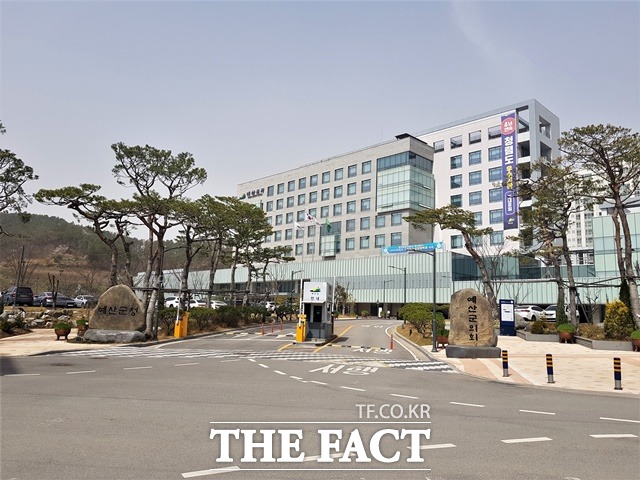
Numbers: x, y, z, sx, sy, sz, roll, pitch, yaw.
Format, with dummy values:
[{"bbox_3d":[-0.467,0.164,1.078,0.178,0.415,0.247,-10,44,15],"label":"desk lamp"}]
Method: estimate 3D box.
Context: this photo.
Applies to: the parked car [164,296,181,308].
[{"bbox_3d":[-19.353,8.283,63.500,4.500,1.620,1.840,-7,-13,44],"label":"parked car"}]

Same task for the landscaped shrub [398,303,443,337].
[{"bbox_3d":[5.547,4.460,26.800,2.350,1.850,2.100,0,-10,12],"label":"landscaped shrub"}]

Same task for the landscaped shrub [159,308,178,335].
[{"bbox_3d":[-9.392,5.065,29.800,1.200,1.600,1.200,2,-8,0],"label":"landscaped shrub"}]

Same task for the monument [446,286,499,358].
[{"bbox_3d":[6.163,3.353,19.300,2.000,2.680,1.050,1,-9,6],"label":"monument"}]

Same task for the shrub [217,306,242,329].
[{"bbox_3d":[-6.401,5.460,34.000,1.750,1.500,1.650,4,-10,-10],"label":"shrub"}]

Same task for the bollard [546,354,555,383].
[{"bbox_3d":[6.431,3.596,13.400,0.170,0.790,0.170,2,-9,0],"label":"bollard"}]

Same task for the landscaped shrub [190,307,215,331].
[{"bbox_3d":[-7.732,5.177,31.500,1.700,1.600,1.600,5,-10,-17],"label":"landscaped shrub"}]

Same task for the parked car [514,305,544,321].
[{"bbox_3d":[20.077,7.033,46.000,4.750,1.460,1.840,11,-13,-42],"label":"parked car"}]

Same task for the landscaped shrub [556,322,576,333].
[{"bbox_3d":[11.794,4.220,23.000,0.860,0.500,0.860,-3,-11,27],"label":"landscaped shrub"}]

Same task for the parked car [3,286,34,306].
[{"bbox_3d":[-29.557,5.534,47.000,4.850,1.800,1.900,-7,-12,44],"label":"parked car"}]

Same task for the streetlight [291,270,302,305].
[{"bbox_3d":[-2.224,5.282,45.500,1.050,4.700,0.200,1,-8,5],"label":"streetlight"}]

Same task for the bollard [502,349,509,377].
[{"bbox_3d":[5.471,3.663,14.200,0.150,0.770,0.150,2,-8,0],"label":"bollard"}]

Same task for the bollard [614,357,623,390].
[{"bbox_3d":[7.762,3.477,12.500,0.165,0.810,0.165,-4,-11,31],"label":"bollard"}]

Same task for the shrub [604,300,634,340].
[{"bbox_3d":[13.146,3.555,21.100,1.250,1.700,1.250,-1,-10,18],"label":"shrub"}]

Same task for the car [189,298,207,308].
[{"bbox_3d":[-14.562,7.631,56.000,4.750,1.470,1.850,-6,-12,43],"label":"car"}]

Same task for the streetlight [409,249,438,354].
[{"bbox_3d":[4.500,2.621,21.000,1.250,4.520,0.300,2,-9,0],"label":"streetlight"}]

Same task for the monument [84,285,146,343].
[{"bbox_3d":[-10.763,3.864,25.200,2.800,2.900,1.250,2,-8,-5],"label":"monument"}]

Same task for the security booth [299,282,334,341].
[{"bbox_3d":[-0.085,4.078,27.300,1.350,3.100,1.950,1,-10,10],"label":"security booth"}]

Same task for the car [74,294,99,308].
[{"bbox_3d":[-26.716,7.071,55.000,1.830,1.470,4.600,11,-13,-43],"label":"car"}]

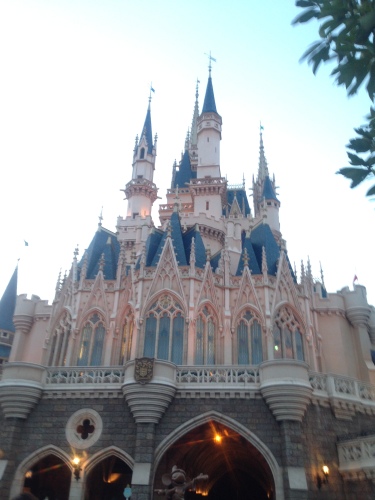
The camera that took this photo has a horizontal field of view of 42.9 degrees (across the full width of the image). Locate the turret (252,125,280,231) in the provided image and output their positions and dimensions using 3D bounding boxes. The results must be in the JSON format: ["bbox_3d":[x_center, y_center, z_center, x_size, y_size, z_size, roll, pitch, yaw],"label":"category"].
[{"bbox_3d":[7.772,-7.501,47.275,2.545,13.845,2.545,-1,-32,6],"label":"turret"}]

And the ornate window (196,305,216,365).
[{"bbox_3d":[1.005,4.974,27.465,1.405,3.965,0.350,15,-34,-19],"label":"ornate window"}]

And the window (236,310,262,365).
[{"bbox_3d":[3.623,5.164,27.836,1.448,3.755,0.350,-1,-32,6],"label":"window"}]

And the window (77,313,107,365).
[{"bbox_3d":[-5.826,5.555,28.959,1.686,3.755,0.350,-1,-32,6],"label":"window"}]

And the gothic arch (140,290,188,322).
[{"bbox_3d":[-1.407,3.364,28.219,2.687,2.070,0.450,-1,-32,6],"label":"gothic arch"}]

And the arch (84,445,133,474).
[{"bbox_3d":[-3.653,9.884,22.481,2.542,1.300,0.500,-1,-32,6],"label":"arch"}]

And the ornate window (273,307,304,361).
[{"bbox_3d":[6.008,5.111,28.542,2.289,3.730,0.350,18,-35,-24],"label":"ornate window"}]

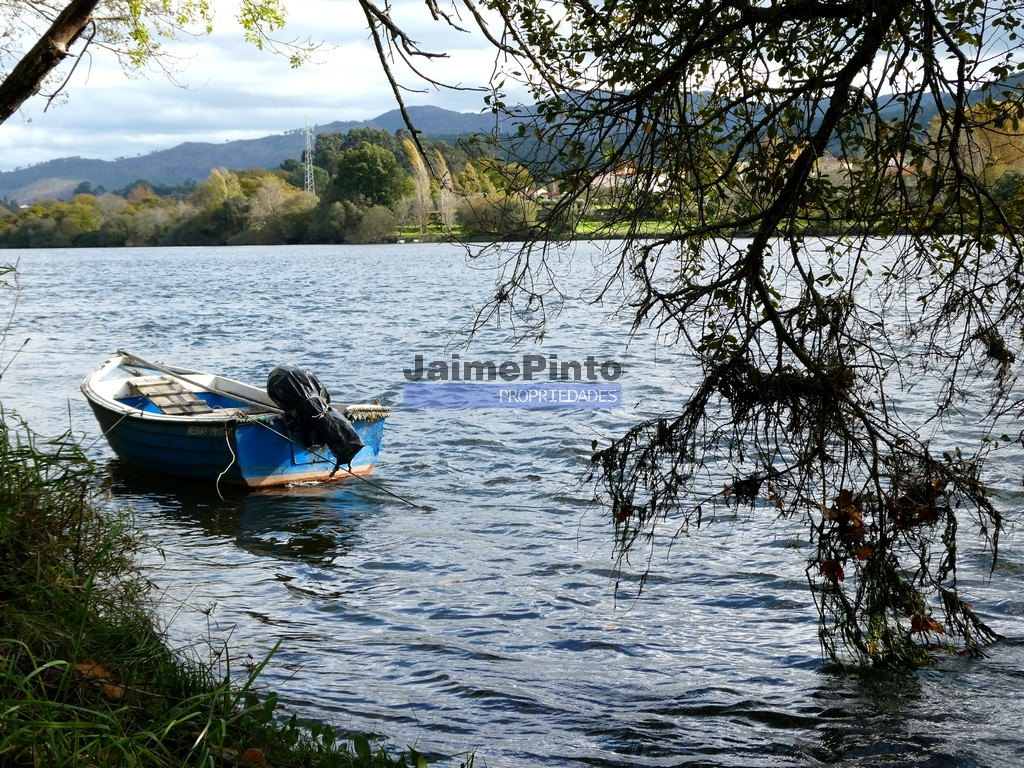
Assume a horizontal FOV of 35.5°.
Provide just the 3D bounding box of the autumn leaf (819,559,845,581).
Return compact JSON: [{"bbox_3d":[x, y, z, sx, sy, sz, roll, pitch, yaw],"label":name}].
[{"bbox_3d":[1.380,0.801,6.900,0.110,0.095,0.060,-1,6,0],"label":"autumn leaf"}]

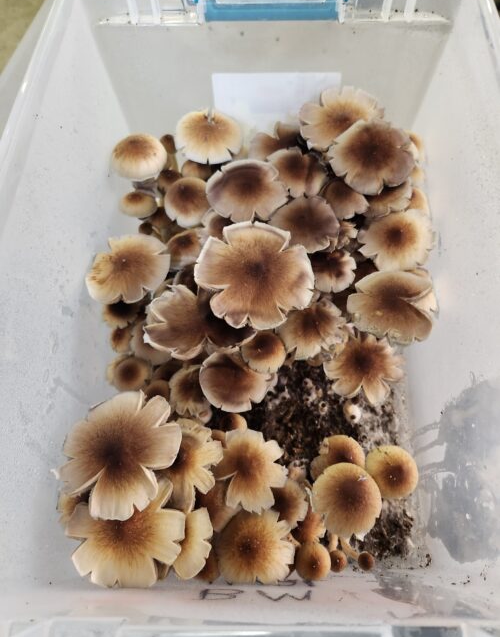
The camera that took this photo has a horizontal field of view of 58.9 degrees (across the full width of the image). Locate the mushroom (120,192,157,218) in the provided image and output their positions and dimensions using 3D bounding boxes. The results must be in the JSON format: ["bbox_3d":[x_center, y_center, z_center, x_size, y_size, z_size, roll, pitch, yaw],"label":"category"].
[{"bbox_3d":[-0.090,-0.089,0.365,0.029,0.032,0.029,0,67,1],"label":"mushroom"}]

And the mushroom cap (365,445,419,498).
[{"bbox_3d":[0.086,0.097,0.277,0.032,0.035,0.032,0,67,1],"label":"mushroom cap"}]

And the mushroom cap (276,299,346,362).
[{"bbox_3d":[0.042,0.008,0.302,0.048,0.024,0.048,0,67,1],"label":"mushroom cap"}]

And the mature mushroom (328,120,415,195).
[{"bbox_3d":[0.087,-0.115,0.320,0.059,0.023,0.059,0,77,6],"label":"mature mushroom"}]

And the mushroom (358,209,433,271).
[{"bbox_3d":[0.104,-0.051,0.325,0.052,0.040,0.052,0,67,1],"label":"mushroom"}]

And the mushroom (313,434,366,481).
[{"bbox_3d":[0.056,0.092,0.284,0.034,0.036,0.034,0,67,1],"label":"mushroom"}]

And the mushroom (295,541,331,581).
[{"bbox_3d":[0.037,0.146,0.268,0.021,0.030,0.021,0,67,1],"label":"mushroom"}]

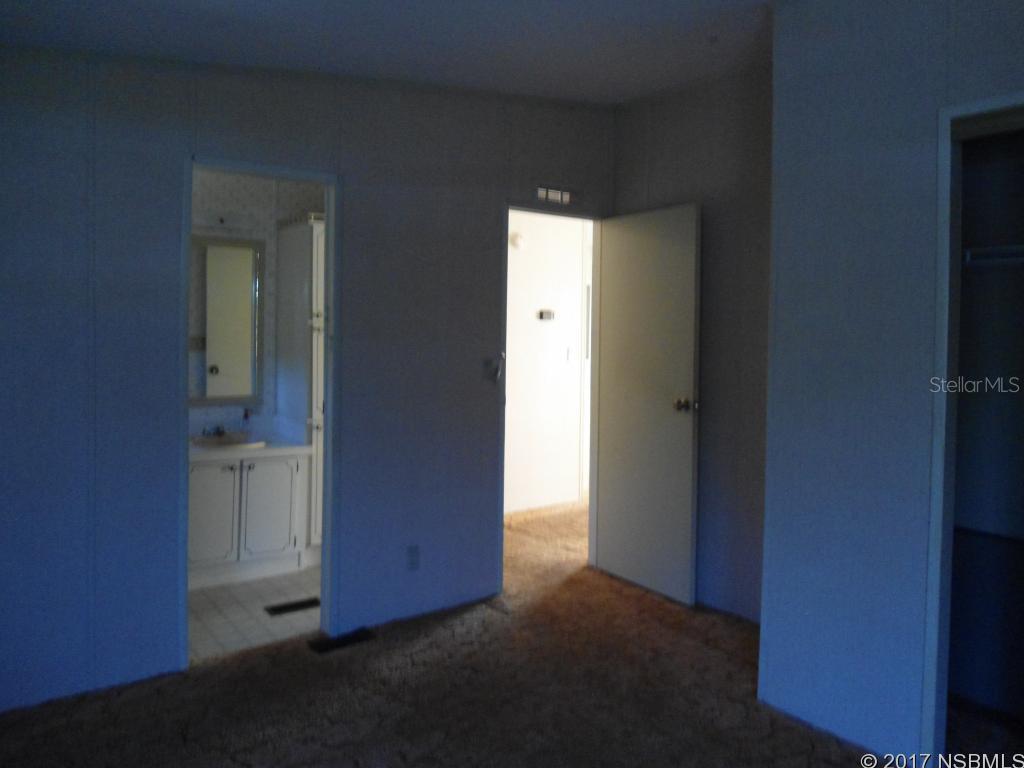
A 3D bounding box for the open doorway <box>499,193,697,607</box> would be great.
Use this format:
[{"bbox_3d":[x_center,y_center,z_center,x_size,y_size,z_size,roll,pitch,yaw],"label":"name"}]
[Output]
[{"bbox_3d":[0.451,0.099,3.945,0.745,2.010,0.806,-1,2,-40],"label":"open doorway"}]

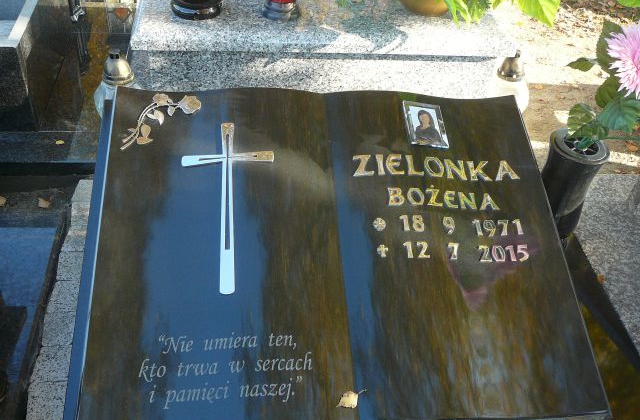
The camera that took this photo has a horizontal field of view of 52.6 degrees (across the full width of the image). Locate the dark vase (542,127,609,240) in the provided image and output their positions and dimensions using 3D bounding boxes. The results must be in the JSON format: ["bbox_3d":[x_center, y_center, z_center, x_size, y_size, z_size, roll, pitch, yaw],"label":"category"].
[{"bbox_3d":[0.616,-0.058,1.609,0.143,0.237,0.143,0,39,-7],"label":"dark vase"}]

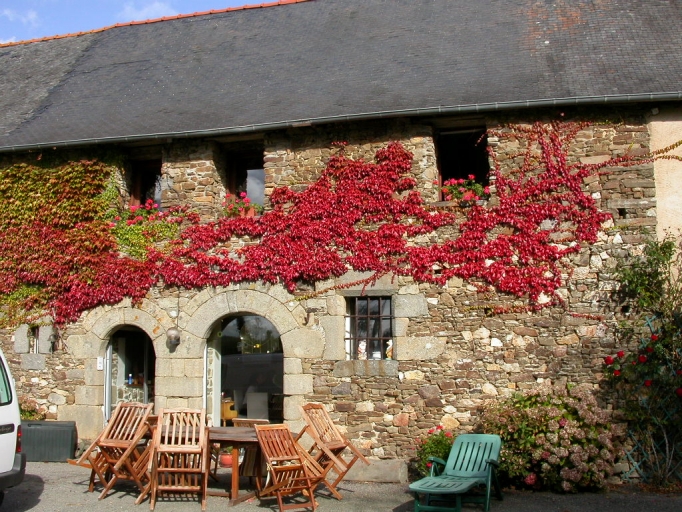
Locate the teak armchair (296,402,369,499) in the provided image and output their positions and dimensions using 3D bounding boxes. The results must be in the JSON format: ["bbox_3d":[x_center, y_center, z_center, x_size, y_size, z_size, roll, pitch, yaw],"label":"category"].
[{"bbox_3d":[-0.070,2.256,8.676,0.650,1.070,0.570,-5,-9,32],"label":"teak armchair"}]

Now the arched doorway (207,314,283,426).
[{"bbox_3d":[-1.461,2.025,11.595,1.276,2.241,0.260,-2,-8,15],"label":"arched doorway"}]

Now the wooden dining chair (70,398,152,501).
[{"bbox_3d":[-2.600,2.266,8.755,0.580,1.070,0.680,-6,-10,38],"label":"wooden dining chair"}]

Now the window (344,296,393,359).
[{"bbox_3d":[0.429,1.082,11.172,0.723,0.944,0.200,-2,-8,15],"label":"window"}]

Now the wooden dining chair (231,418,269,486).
[{"bbox_3d":[-1.160,2.449,9.356,0.520,0.860,0.550,-2,-8,15],"label":"wooden dining chair"}]

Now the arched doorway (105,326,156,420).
[{"bbox_3d":[-3.373,2.178,12.109,0.959,2.077,0.260,-2,-8,15],"label":"arched doorway"}]

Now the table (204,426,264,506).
[{"bbox_3d":[-1.380,2.394,8.506,1.600,0.740,1.150,-2,-8,15],"label":"table"}]

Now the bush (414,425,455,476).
[{"bbox_3d":[1.300,2.652,10.186,0.600,0.690,0.520,-2,-8,15],"label":"bush"}]

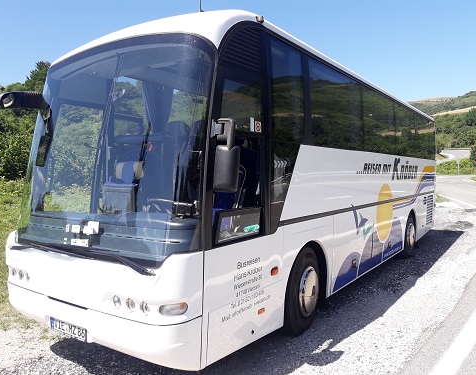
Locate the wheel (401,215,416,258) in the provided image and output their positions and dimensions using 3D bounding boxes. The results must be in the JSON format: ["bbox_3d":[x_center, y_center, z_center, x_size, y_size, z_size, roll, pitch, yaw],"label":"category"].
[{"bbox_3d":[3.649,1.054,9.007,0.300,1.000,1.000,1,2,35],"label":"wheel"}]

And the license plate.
[{"bbox_3d":[-1.498,1.247,3.554,0.520,0.115,0.020,1,2,35],"label":"license plate"}]

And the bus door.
[{"bbox_3d":[0.068,0.243,3.675,0.120,2.300,1.250,1,2,35],"label":"bus door"}]

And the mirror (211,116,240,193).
[{"bbox_3d":[-0.095,-0.243,3.246,0.200,0.560,0.130,1,2,35],"label":"mirror"}]

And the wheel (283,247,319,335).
[{"bbox_3d":[0.680,1.201,4.815,0.300,1.000,1.000,1,2,35],"label":"wheel"}]

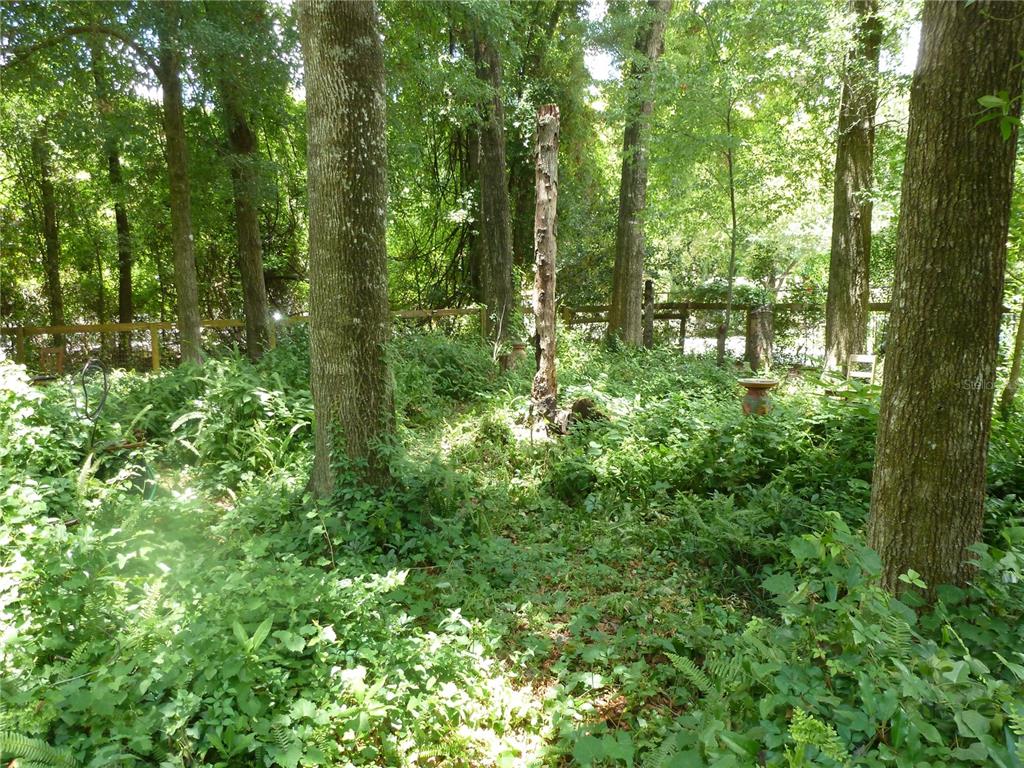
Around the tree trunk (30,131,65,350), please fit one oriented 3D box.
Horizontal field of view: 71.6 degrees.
[{"bbox_3d":[-9.011,-2.767,13.800,0.300,4.250,0.300,0,9,0],"label":"tree trunk"}]

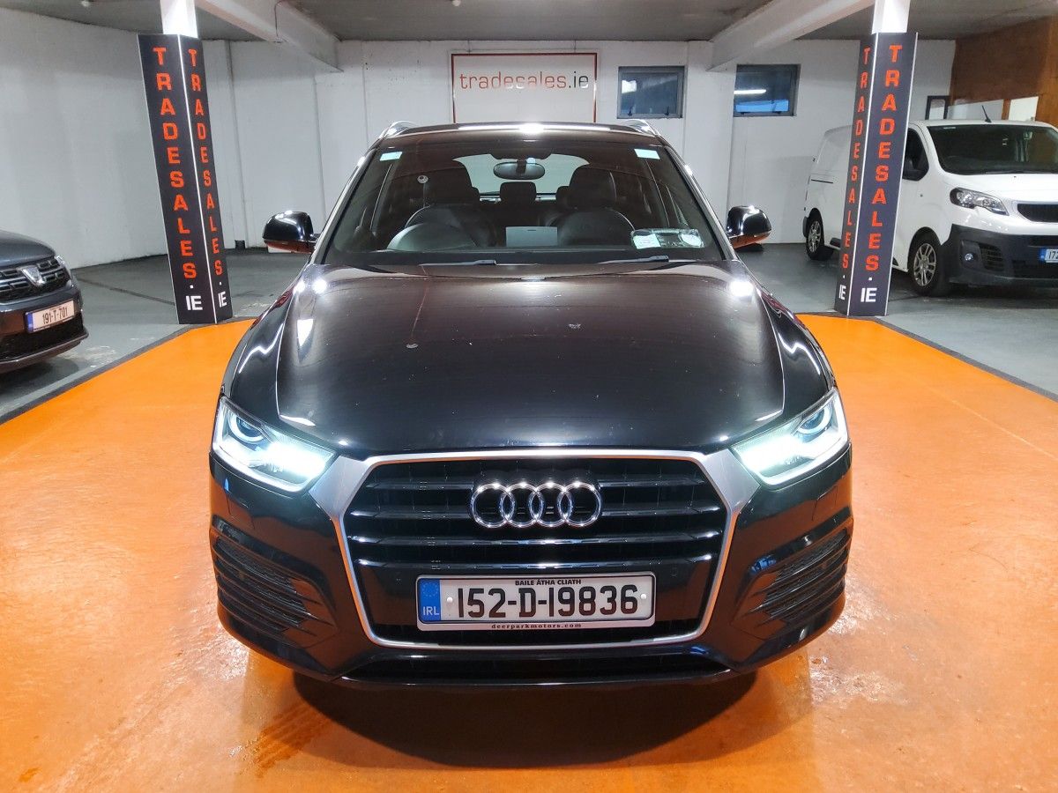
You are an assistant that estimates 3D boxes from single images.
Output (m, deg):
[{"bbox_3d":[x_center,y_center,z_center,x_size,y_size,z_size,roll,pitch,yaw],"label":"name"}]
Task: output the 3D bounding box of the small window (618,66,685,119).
[{"bbox_3d":[2.083,-5.177,13.534,1.119,0.824,0.120,-1,16,0],"label":"small window"}]

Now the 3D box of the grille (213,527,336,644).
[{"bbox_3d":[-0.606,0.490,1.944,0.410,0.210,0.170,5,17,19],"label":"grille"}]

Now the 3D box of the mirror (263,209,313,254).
[{"bbox_3d":[-0.936,-0.648,3.134,0.220,0.170,0.170,-1,16,-2],"label":"mirror"}]

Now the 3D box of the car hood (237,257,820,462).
[{"bbox_3d":[0.003,-0.156,2.249,1.660,0.310,1.220,-1,16,-2],"label":"car hood"}]

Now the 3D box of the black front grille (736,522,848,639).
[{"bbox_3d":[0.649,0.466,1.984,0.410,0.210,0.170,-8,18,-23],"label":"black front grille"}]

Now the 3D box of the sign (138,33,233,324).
[{"bbox_3d":[-3.065,-1.895,7.175,0.360,2.450,0.370,0,16,2],"label":"sign"}]

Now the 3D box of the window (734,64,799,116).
[{"bbox_3d":[4.044,-5.207,13.524,1.095,0.830,0.120,-1,16,0],"label":"window"}]

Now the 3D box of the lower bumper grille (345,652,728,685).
[{"bbox_3d":[0.022,0.634,1.874,0.930,0.090,0.130,-1,16,-2],"label":"lower bumper grille"}]

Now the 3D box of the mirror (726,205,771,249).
[{"bbox_3d":[0.870,-0.679,3.193,0.220,0.170,0.170,-1,16,-2],"label":"mirror"}]

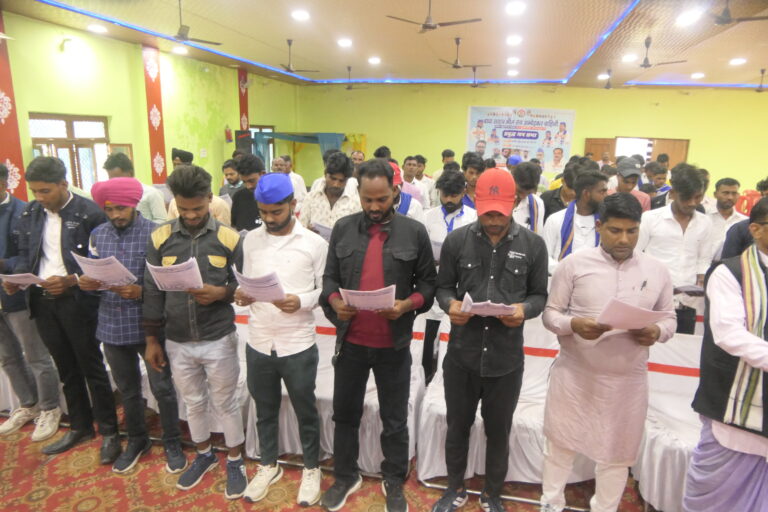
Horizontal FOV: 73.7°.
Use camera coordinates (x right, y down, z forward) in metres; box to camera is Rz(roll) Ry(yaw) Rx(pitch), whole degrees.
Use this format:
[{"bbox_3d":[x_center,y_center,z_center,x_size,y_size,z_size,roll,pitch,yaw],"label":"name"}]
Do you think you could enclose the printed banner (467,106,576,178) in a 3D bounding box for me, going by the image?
[{"bbox_3d":[3.794,-3.281,14.455,2.899,1.702,0.030,5,14,13],"label":"printed banner"}]

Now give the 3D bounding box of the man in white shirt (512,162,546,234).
[{"bbox_3d":[0.964,0.163,3.845,0.500,1.700,0.400,6,14,20],"label":"man in white shirt"}]

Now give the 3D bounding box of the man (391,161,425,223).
[{"bbox_3d":[0.020,0.209,3.545,0.500,1.700,0.400,4,13,8],"label":"man"}]

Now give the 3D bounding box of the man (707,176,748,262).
[{"bbox_3d":[2.320,0.276,3.543,0.500,1.610,0.330,4,14,11],"label":"man"}]

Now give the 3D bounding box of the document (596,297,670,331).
[{"bbox_3d":[0.970,0.226,1.974,0.220,0.020,0.280,2,-27,-1],"label":"document"}]

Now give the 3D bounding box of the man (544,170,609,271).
[{"bbox_3d":[1.250,0.266,3.492,0.500,1.680,0.400,4,13,8],"label":"man"}]

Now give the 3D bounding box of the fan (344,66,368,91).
[{"bbox_3d":[-0.896,-4.680,13.500,1.150,0.620,1.150,5,14,13],"label":"fan"}]

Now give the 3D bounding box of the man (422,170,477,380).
[{"bbox_3d":[0.393,0.268,3.291,0.500,1.620,0.370,4,14,11],"label":"man"}]

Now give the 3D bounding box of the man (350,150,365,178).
[{"bbox_3d":[-0.374,-0.589,6.990,0.480,1.660,0.360,4,13,8],"label":"man"}]

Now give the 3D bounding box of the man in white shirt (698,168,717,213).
[{"bbox_3d":[2.812,0.023,4.788,0.480,1.640,0.380,4,14,11],"label":"man in white shirt"}]

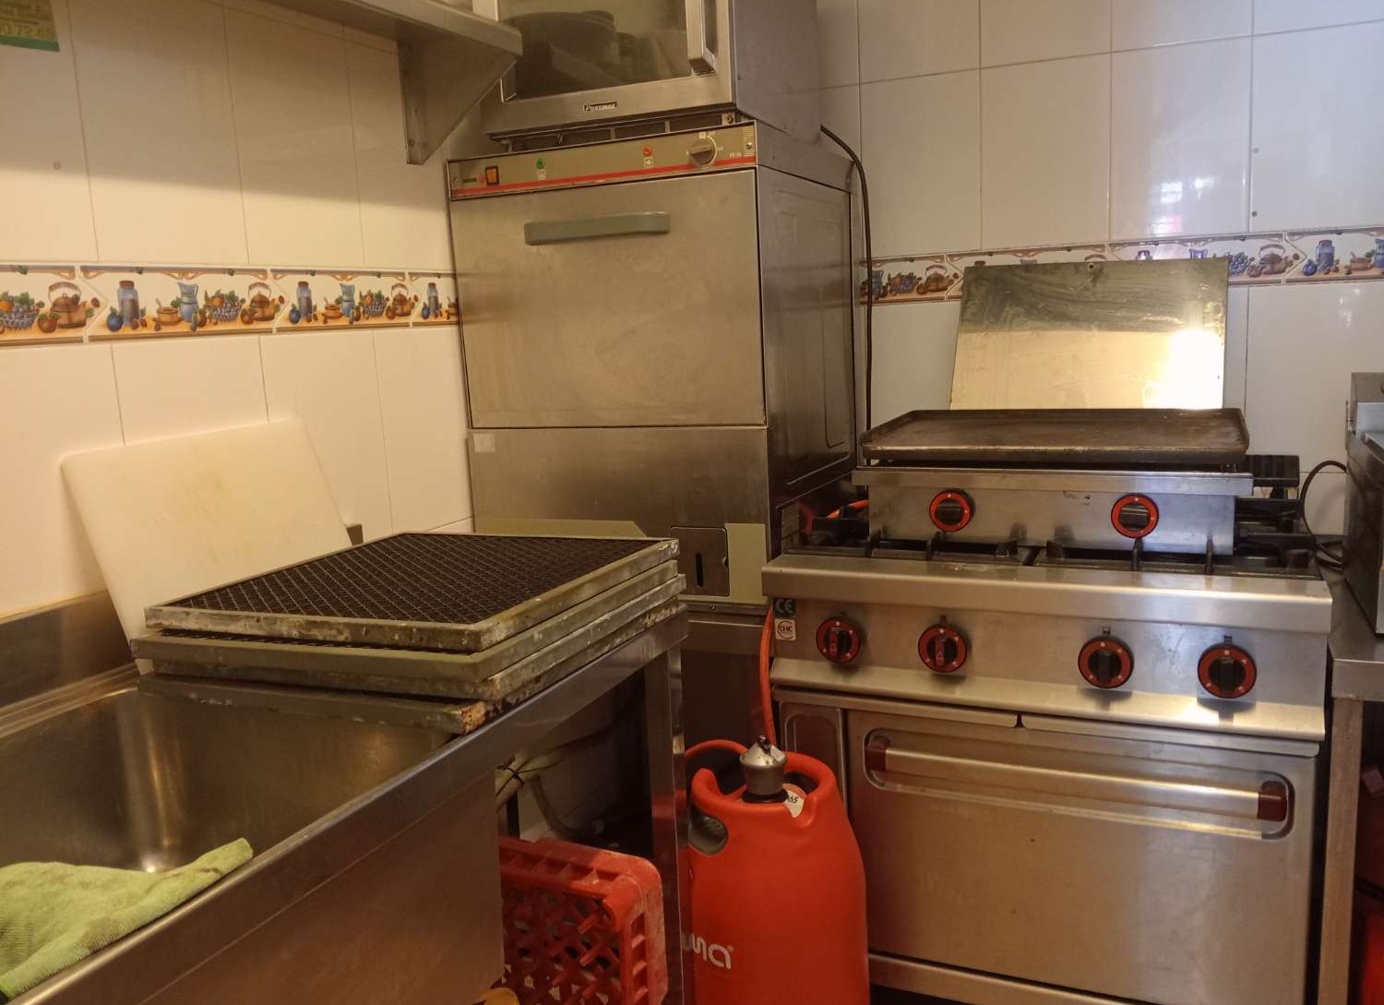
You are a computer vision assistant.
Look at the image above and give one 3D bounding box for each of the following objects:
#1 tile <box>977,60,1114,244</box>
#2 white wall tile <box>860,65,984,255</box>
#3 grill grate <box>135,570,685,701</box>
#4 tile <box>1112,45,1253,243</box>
[{"bbox_3d":[0.714,-0.704,2.272,0.252,0.361,0.010,2,10,24],"label":"tile"},{"bbox_3d":[0.483,-0.710,2.374,0.252,0.361,0.010,2,10,24],"label":"white wall tile"},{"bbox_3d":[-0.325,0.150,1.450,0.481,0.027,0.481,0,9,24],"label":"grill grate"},{"bbox_3d":[0.945,-0.697,2.170,0.252,0.361,0.010,2,10,24],"label":"tile"}]

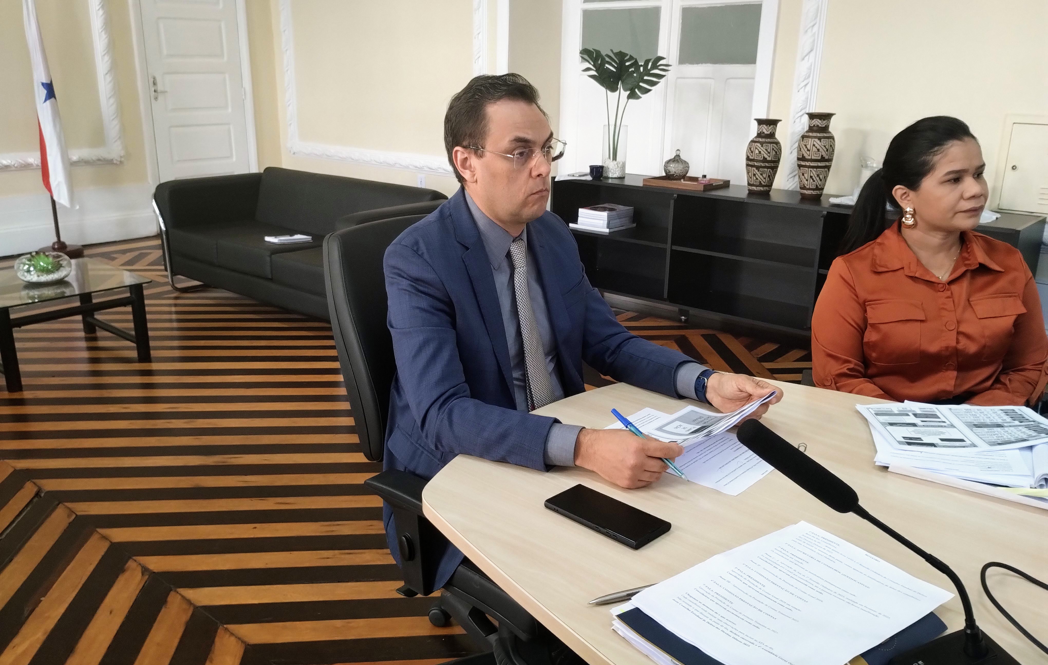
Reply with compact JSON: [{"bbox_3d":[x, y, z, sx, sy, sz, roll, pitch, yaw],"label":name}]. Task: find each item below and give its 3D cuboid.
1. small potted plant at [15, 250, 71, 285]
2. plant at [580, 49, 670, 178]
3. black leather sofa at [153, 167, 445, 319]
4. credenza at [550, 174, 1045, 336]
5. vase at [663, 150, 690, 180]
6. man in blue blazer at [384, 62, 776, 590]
[{"bbox_3d":[-2.143,-0.286,3.779,0.228,0.128,0.228,1,18,0],"label":"small potted plant"},{"bbox_3d":[0.567,-1.265,4.916,0.520,0.719,0.380,1,18,0],"label":"plant"},{"bbox_3d":[-1.237,-0.506,4.796,1.720,0.710,0.770,15,22,36],"label":"black leather sofa"},{"bbox_3d":[1.256,-0.371,4.534,2.418,0.722,0.485,14,22,36],"label":"credenza"},{"bbox_3d":[0.886,-0.969,4.892,0.156,0.163,0.156,1,18,0],"label":"vase"},{"bbox_3d":[0.045,0.232,1.526,0.530,1.330,0.660,-15,24,-42],"label":"man in blue blazer"}]

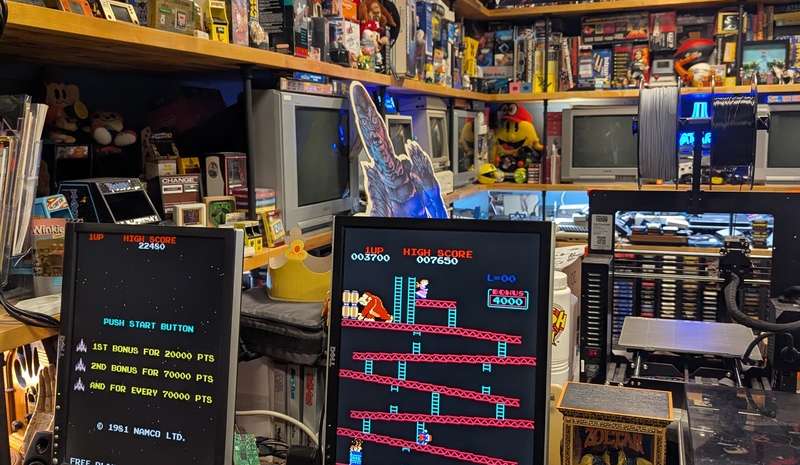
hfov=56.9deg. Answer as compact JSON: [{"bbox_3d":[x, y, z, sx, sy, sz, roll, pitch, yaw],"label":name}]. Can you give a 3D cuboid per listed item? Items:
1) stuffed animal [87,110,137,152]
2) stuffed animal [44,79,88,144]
[{"bbox_3d":[-0.737,-0.258,1.890,0.118,0.106,0.100,-5,9,-29],"label":"stuffed animal"},{"bbox_3d":[-0.792,-0.287,1.755,0.100,0.148,0.095,-4,9,-21],"label":"stuffed animal"}]

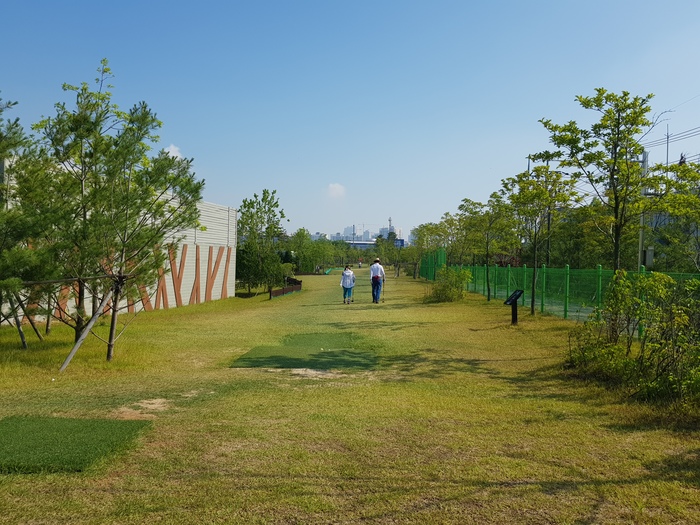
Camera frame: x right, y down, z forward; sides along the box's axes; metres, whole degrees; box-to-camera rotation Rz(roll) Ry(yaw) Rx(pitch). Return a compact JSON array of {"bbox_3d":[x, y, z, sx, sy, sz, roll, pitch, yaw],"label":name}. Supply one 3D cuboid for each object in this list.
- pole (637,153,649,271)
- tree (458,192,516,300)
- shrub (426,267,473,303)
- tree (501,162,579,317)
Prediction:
[{"bbox_3d":[19.975,-2.978,36.000,0.400,9.380,0.400,1,0,0],"label":"pole"},{"bbox_3d":[5.596,-0.631,21.400,2.360,4.440,2.300,1,0,0],"label":"tree"},{"bbox_3d":[3.953,0.883,21.100,1.930,1.440,1.800,1,0,0],"label":"shrub"},{"bbox_3d":[5.622,-0.668,15.600,2.200,4.480,2.200,1,0,0],"label":"tree"}]

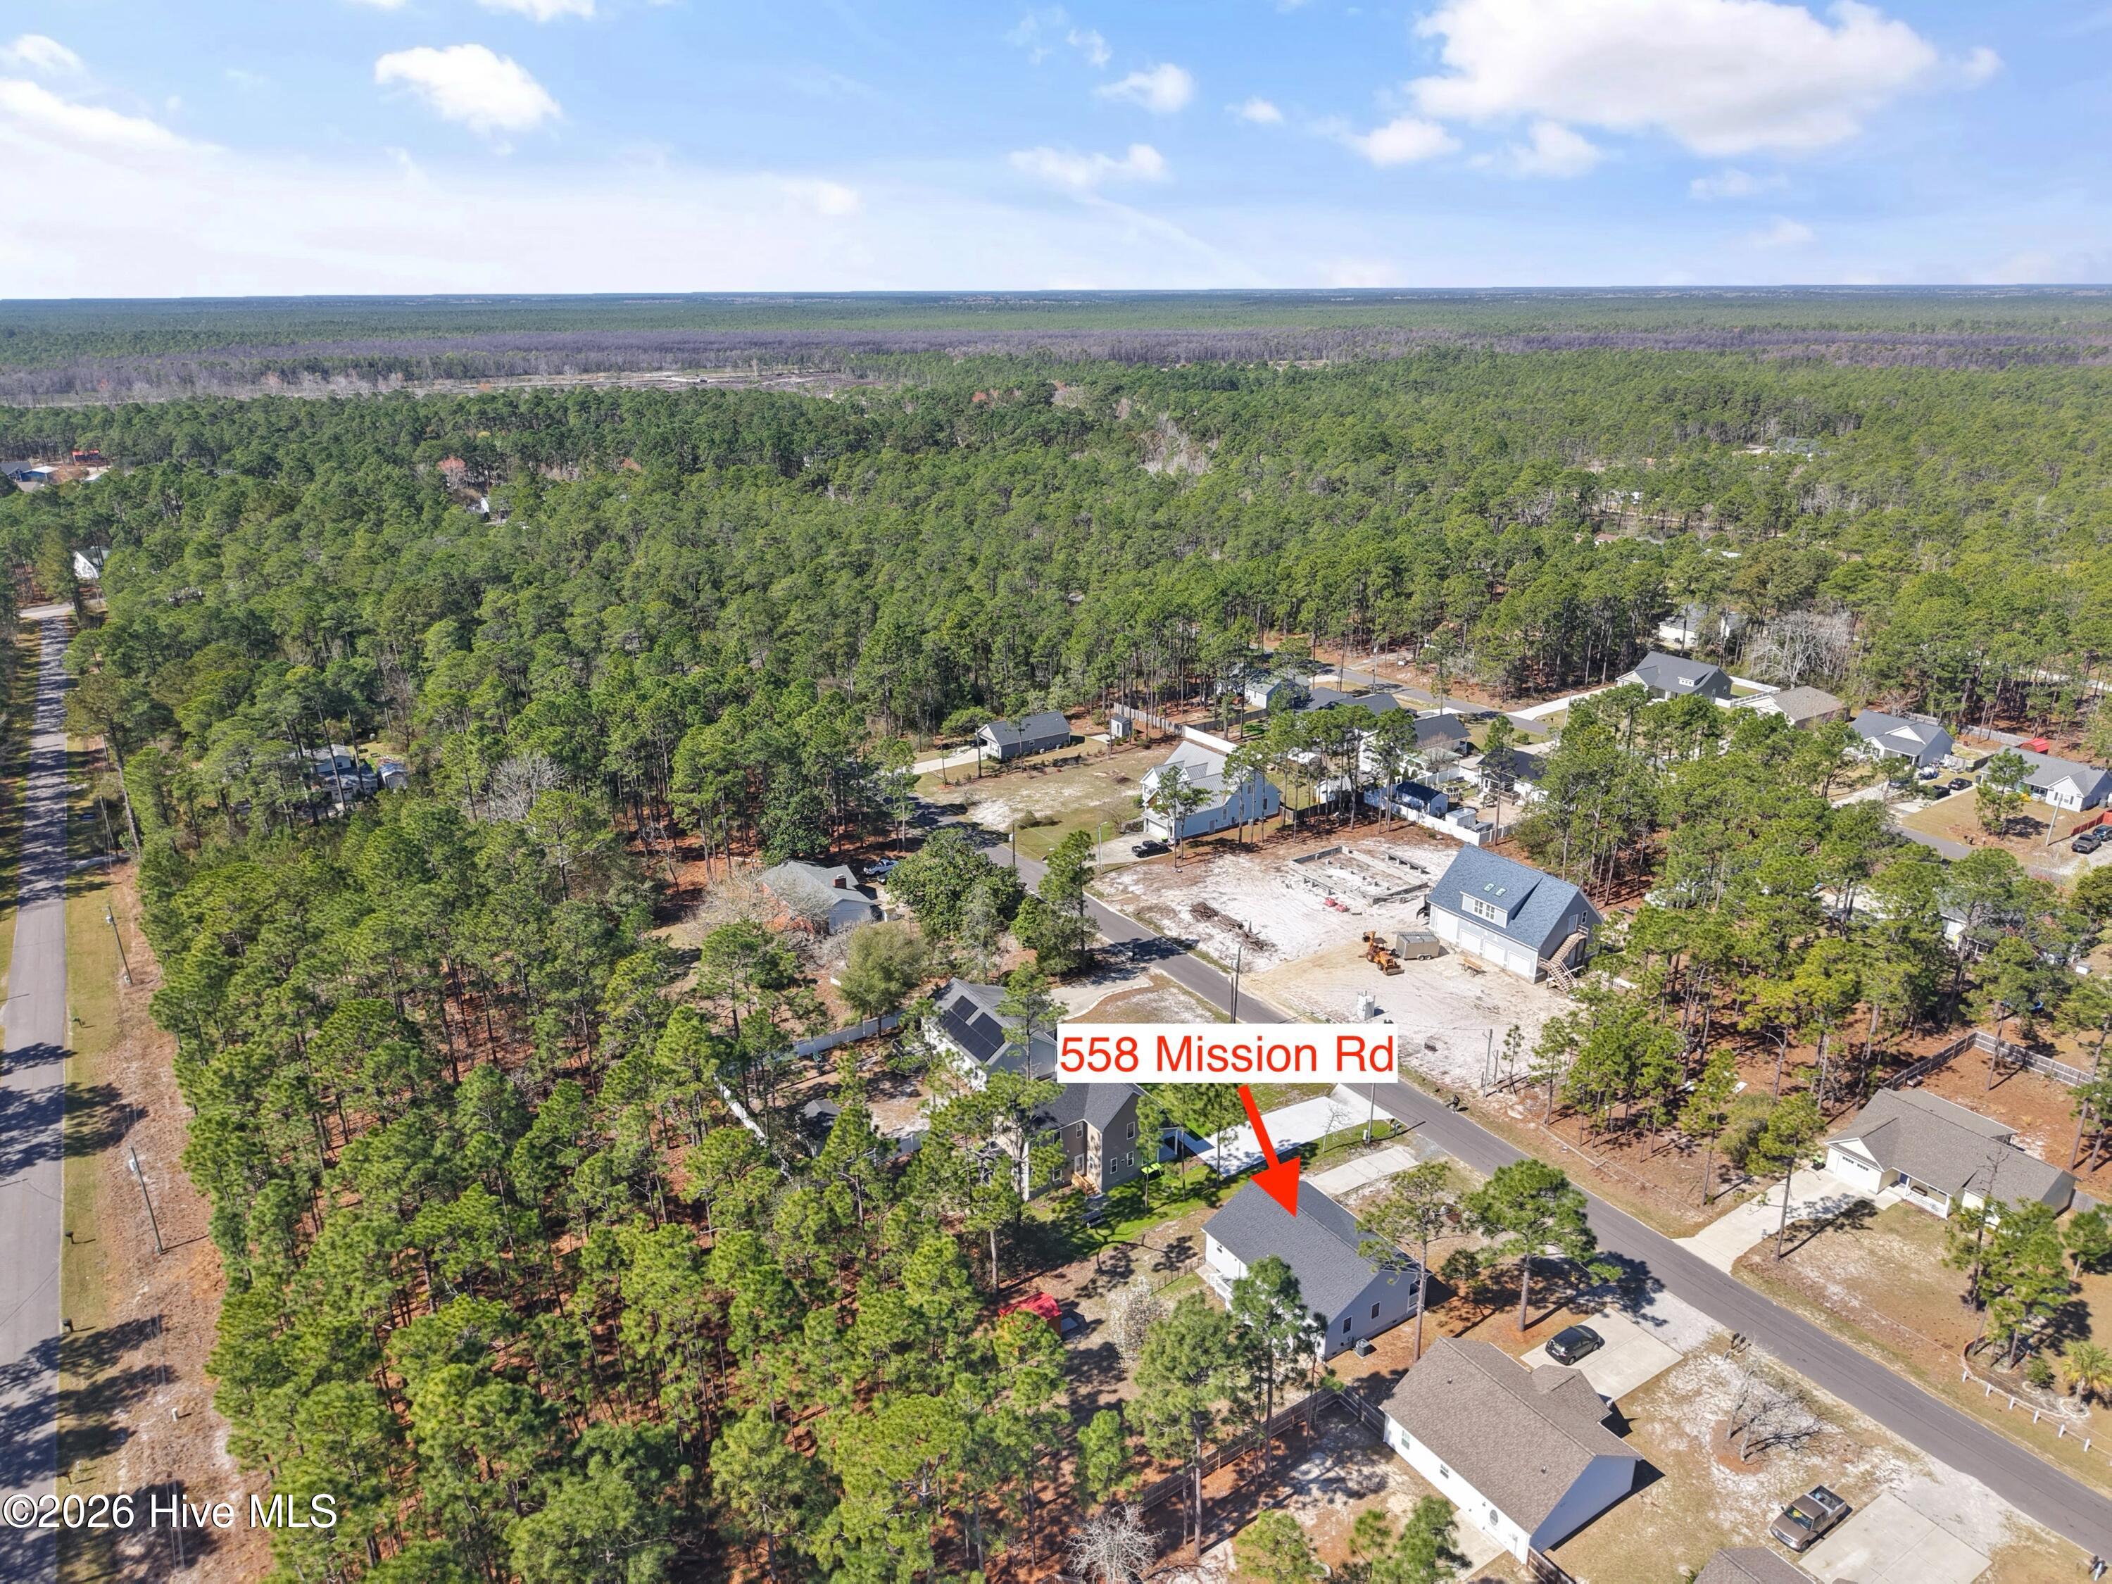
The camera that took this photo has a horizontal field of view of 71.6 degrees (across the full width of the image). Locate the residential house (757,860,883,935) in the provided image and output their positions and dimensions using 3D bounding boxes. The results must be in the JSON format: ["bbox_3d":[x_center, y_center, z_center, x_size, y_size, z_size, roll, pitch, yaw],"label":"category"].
[{"bbox_3d":[-29.806,12.804,185.899,10.743,4.764,16.216,-12,22,-30],"label":"residential house"}]

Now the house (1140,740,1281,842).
[{"bbox_3d":[20.585,-0.710,217.247,20.777,9.122,16.824,-13,23,-32],"label":"house"}]

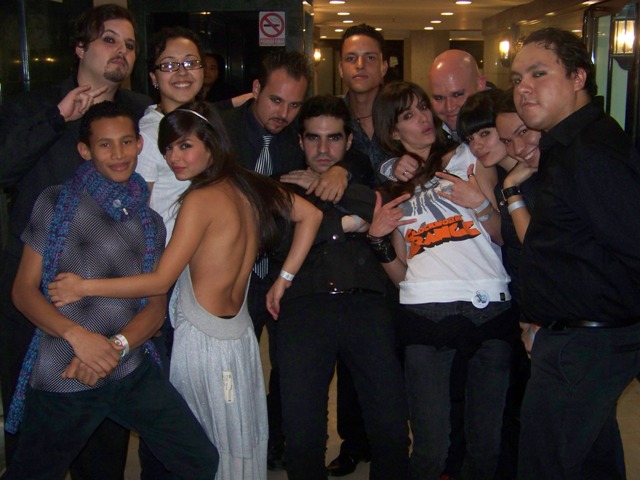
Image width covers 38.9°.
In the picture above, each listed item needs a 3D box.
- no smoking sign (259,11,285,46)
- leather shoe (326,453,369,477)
[{"bbox_3d":[-0.393,-1.728,7.410,0.213,0.275,0.010,1,11,5],"label":"no smoking sign"},{"bbox_3d":[0.122,0.879,3.746,0.105,0.110,0.285,10,14,41],"label":"leather shoe"}]

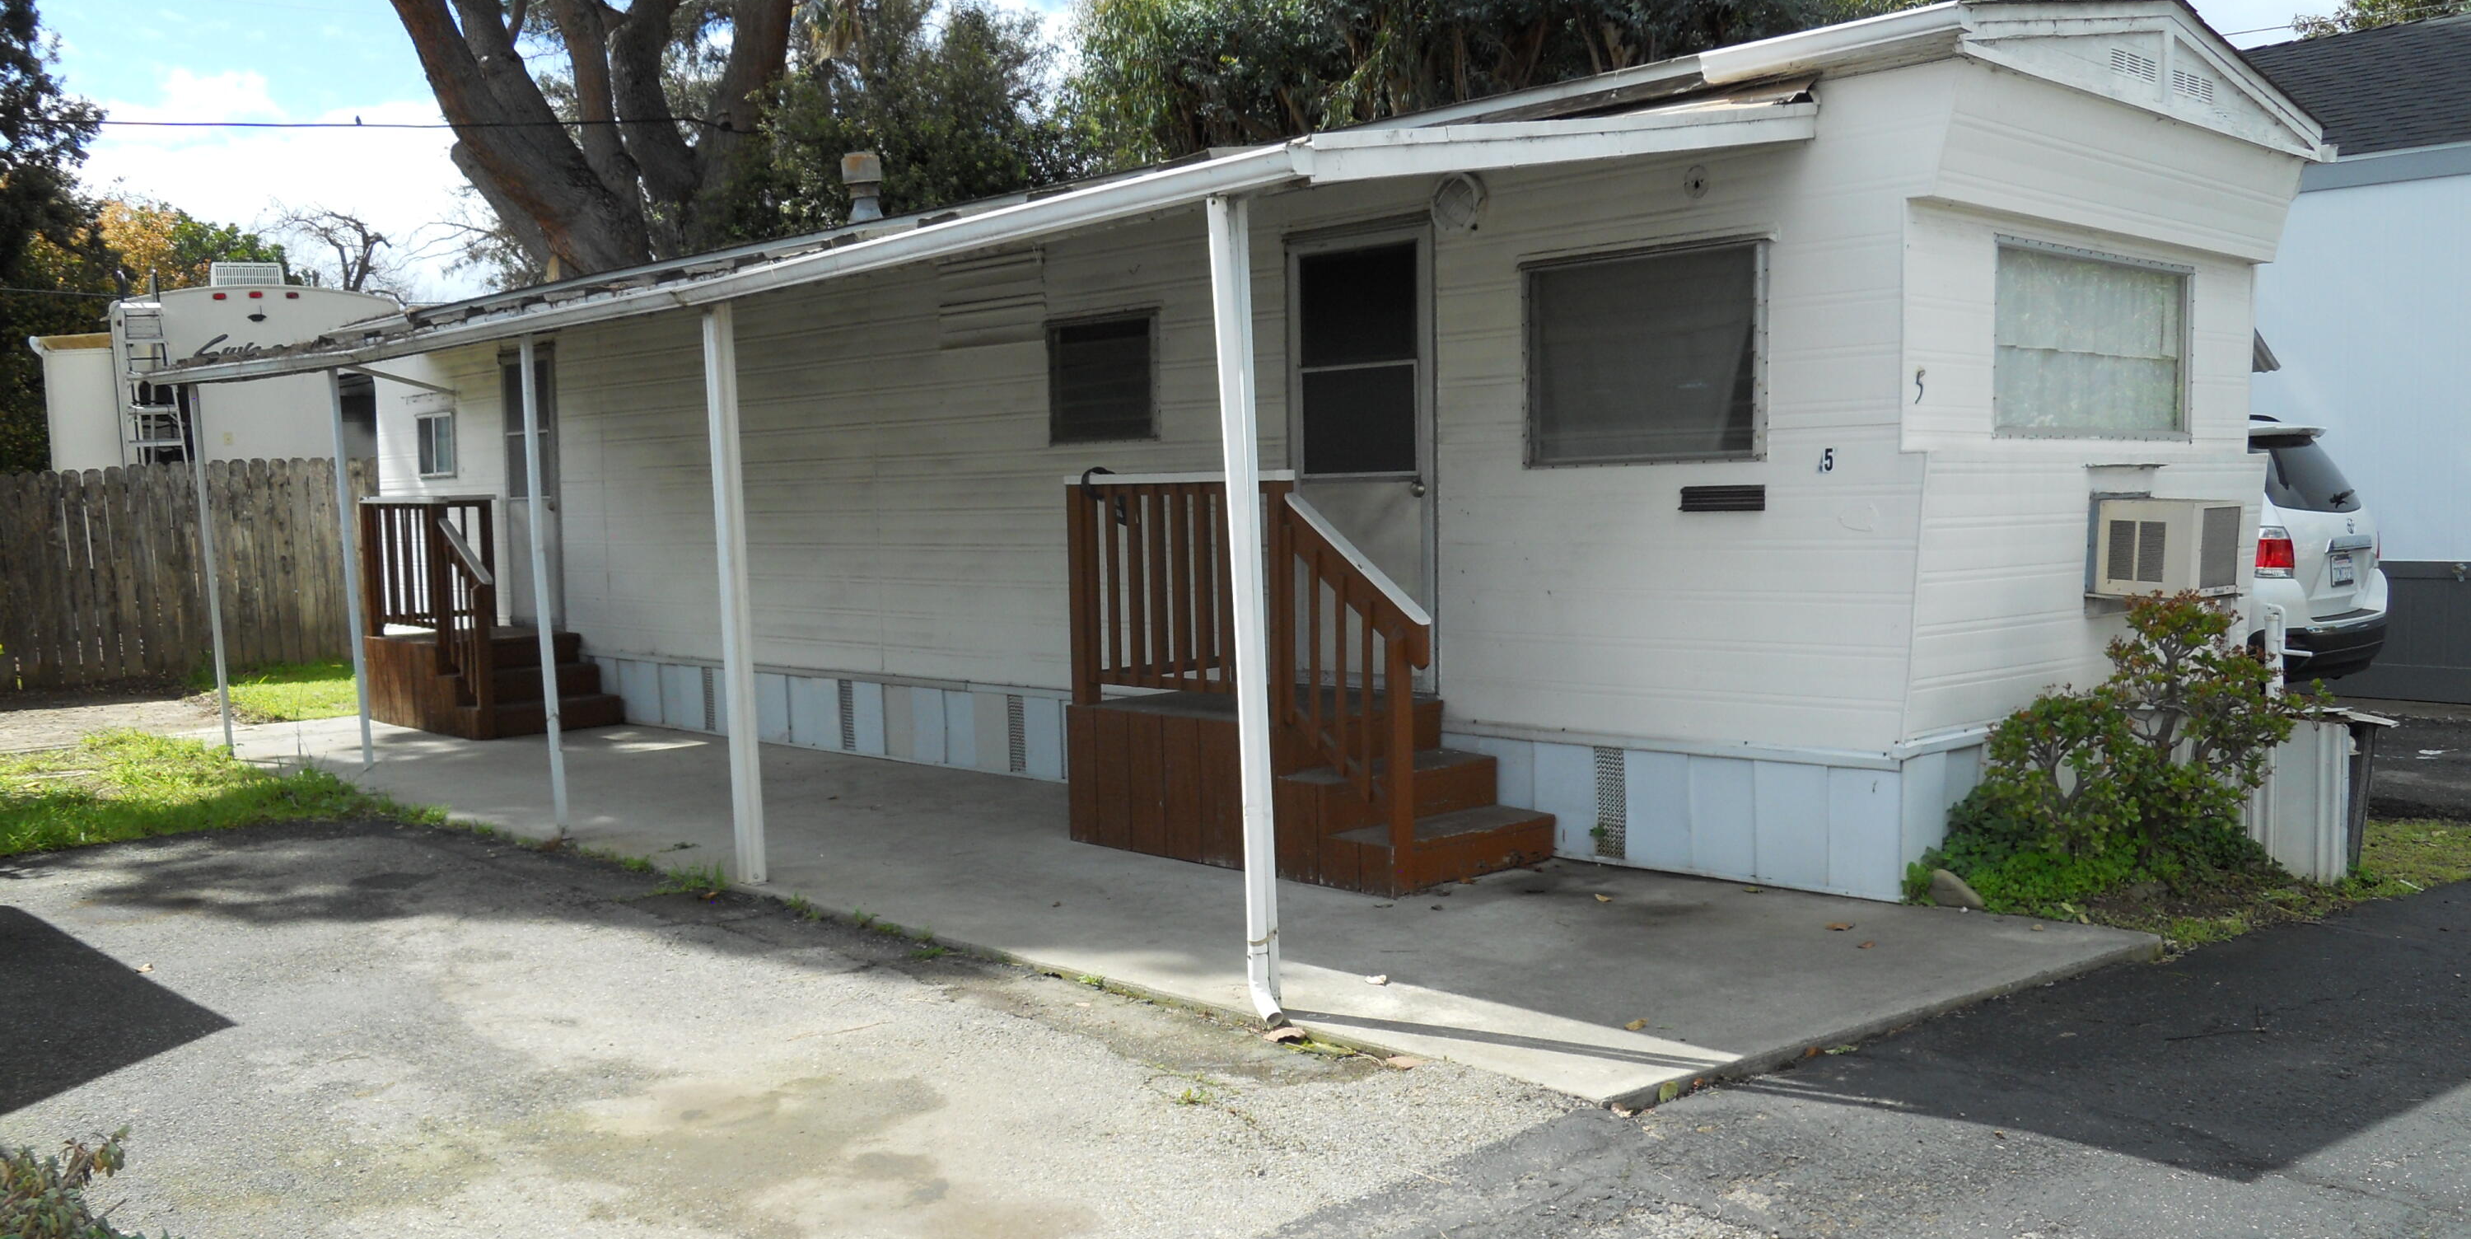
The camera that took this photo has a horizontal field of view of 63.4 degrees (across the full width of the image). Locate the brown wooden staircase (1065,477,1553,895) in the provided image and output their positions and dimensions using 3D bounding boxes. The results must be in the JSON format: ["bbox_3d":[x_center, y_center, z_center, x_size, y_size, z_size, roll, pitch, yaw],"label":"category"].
[{"bbox_3d":[0.315,0.168,8.025,1.043,1.523,1.890,-4,5,-44],"label":"brown wooden staircase"}]

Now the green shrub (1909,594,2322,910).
[{"bbox_3d":[3.277,0.442,7.215,2.002,0.994,0.714,-4,5,-44],"label":"green shrub"}]

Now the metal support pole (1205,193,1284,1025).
[{"bbox_3d":[0.035,-0.031,5.437,0.110,2.232,0.090,-6,5,-44],"label":"metal support pole"}]

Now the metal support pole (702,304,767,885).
[{"bbox_3d":[-1.863,-0.083,7.444,0.080,2.169,0.080,-6,5,-44],"label":"metal support pole"}]

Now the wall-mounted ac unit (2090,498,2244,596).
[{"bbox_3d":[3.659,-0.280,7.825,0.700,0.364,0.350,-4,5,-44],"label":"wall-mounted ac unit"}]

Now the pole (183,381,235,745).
[{"bbox_3d":[-6.074,-0.284,11.857,0.050,2.206,0.050,-8,6,-44],"label":"pole"}]

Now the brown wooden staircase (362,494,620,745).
[{"bbox_3d":[-5.037,-0.057,13.547,1.015,1.519,1.876,-4,5,-44],"label":"brown wooden staircase"}]

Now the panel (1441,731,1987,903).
[{"bbox_3d":[1.734,0.685,7.717,0.560,0.476,2.093,-4,5,-44],"label":"panel"}]

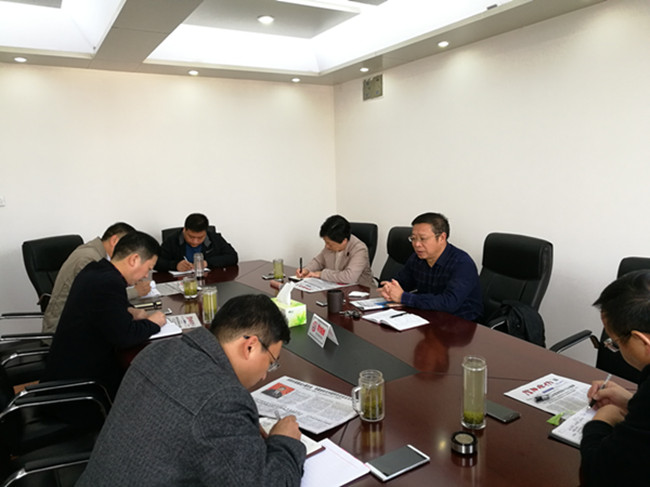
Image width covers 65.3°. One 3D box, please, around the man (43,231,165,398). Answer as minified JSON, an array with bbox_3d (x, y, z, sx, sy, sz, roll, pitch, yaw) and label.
[{"bbox_3d":[-1.062,0.571,2.541,0.700,1.220,0.550,-6,10,-31],"label":"man"}]

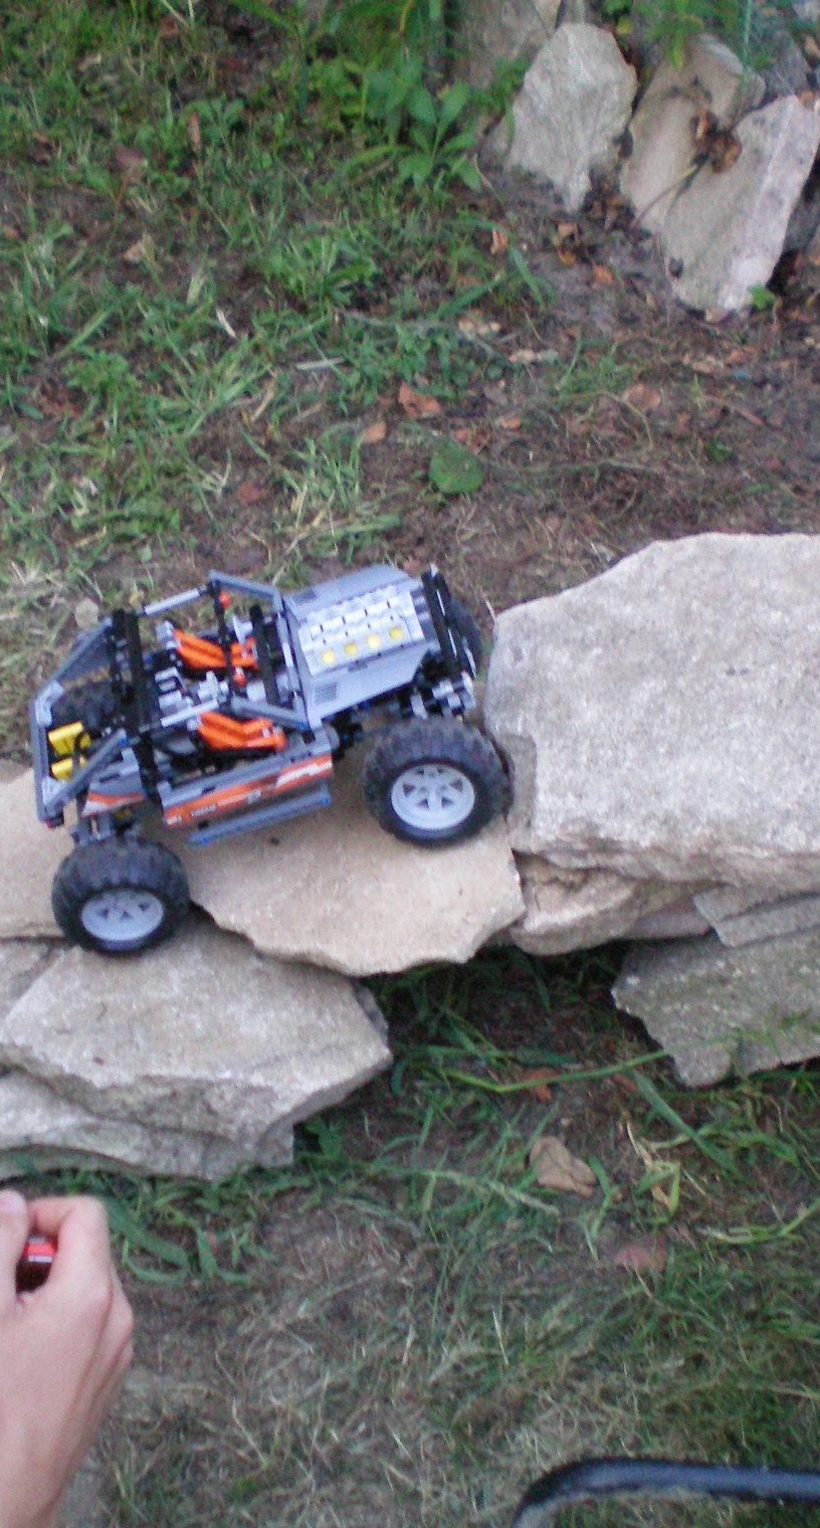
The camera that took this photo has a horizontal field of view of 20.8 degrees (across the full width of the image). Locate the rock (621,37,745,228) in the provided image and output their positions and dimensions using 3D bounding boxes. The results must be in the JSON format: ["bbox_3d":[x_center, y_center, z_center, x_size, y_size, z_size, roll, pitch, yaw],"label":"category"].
[{"bbox_3d":[0.280,-0.634,2.279,0.105,0.207,0.080,18,22,7],"label":"rock"}]

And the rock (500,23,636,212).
[{"bbox_3d":[0.171,-0.656,2.297,0.126,0.201,0.070,2,20,9],"label":"rock"}]

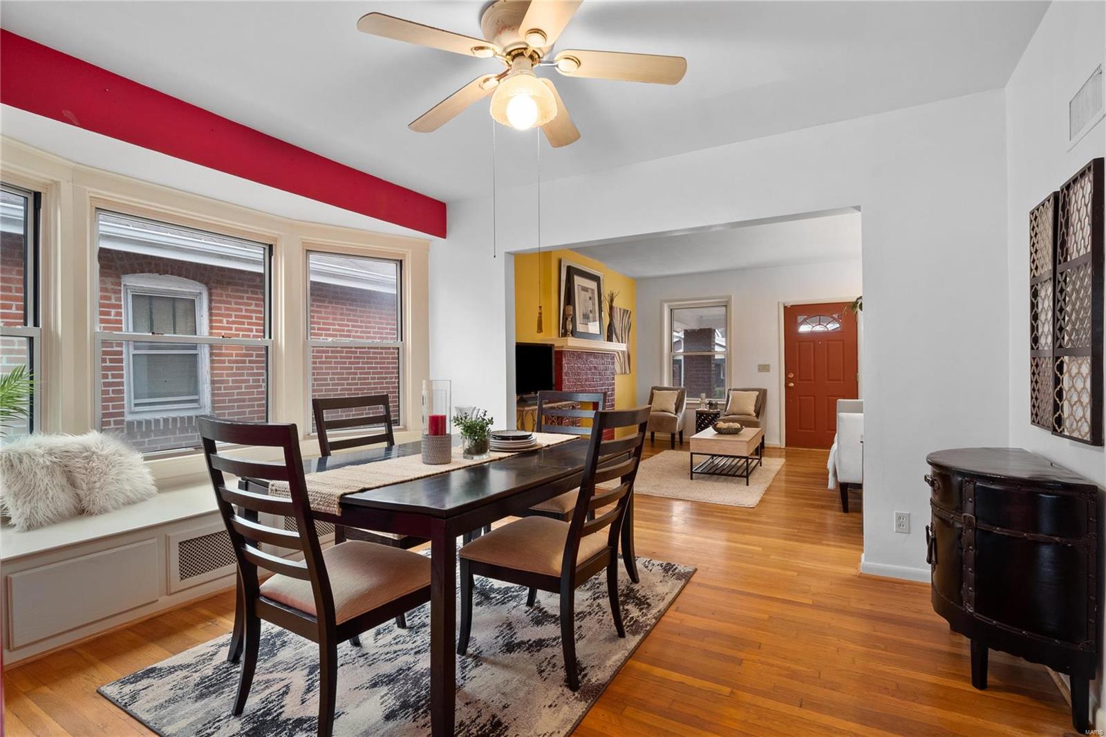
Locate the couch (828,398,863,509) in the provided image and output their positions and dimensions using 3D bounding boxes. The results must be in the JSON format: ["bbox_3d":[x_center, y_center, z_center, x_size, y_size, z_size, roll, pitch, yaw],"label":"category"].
[{"bbox_3d":[3.152,0.757,4.559,0.840,0.810,1.950,0,0,31],"label":"couch"}]

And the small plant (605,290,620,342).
[{"bbox_3d":[0.810,-0.726,6.831,0.180,0.757,0.170,0,0,31],"label":"small plant"}]

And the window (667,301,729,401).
[{"bbox_3d":[2.304,-0.280,7.787,0.941,1.581,0.100,0,0,31],"label":"window"}]

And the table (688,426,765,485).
[{"bbox_3d":[1.964,0.944,5.498,0.575,0.436,1.106,0,0,29],"label":"table"}]

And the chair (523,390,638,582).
[{"bbox_3d":[-0.048,0.659,2.854,0.510,1.015,0.620,0,0,31],"label":"chair"}]

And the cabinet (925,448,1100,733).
[{"bbox_3d":[1.708,0.767,1.944,0.400,0.814,0.830,0,0,31],"label":"cabinet"}]

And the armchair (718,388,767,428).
[{"bbox_3d":[2.698,0.731,6.952,0.580,0.880,0.680,0,0,30],"label":"armchair"}]

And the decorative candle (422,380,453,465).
[{"bbox_3d":[-0.551,0.248,2.337,0.146,0.385,0.146,0,0,0],"label":"decorative candle"}]

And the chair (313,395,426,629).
[{"bbox_3d":[-0.837,0.671,2.588,0.660,1.030,0.500,0,0,29],"label":"chair"}]

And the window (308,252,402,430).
[{"bbox_3d":[-1.712,-0.217,4.277,0.768,1.508,0.100,0,0,-31],"label":"window"}]

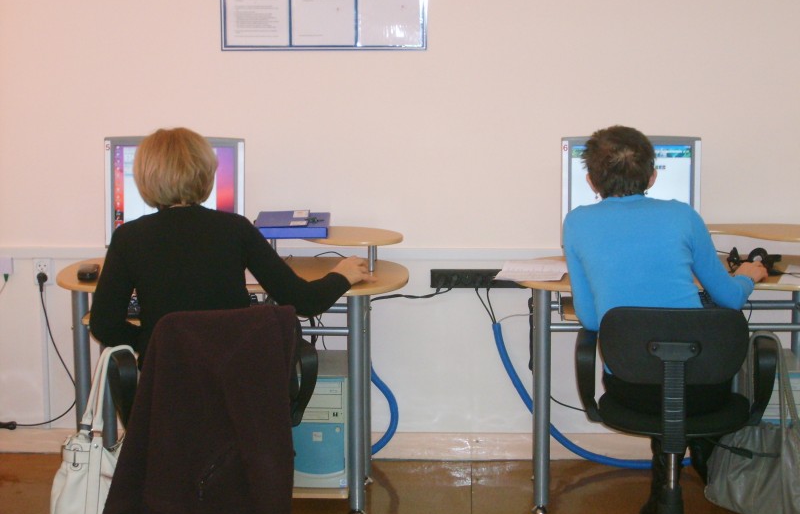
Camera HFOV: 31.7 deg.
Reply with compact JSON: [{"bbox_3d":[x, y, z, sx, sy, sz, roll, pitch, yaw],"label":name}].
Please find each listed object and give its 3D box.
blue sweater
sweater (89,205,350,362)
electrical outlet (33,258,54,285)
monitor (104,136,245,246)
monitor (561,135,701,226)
[{"bbox_3d":[0.742,0.052,4.052,0.570,0.470,0.500,0,9,2],"label":"blue sweater"},{"bbox_3d":[-0.510,0.067,4.054,0.680,0.460,0.540,0,9,2],"label":"sweater"},{"bbox_3d":[-1.266,0.052,4.992,0.066,0.094,0.040,0,9,2],"label":"electrical outlet"},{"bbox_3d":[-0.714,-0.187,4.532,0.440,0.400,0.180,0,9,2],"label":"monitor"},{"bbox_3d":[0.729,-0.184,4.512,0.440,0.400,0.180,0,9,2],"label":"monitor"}]

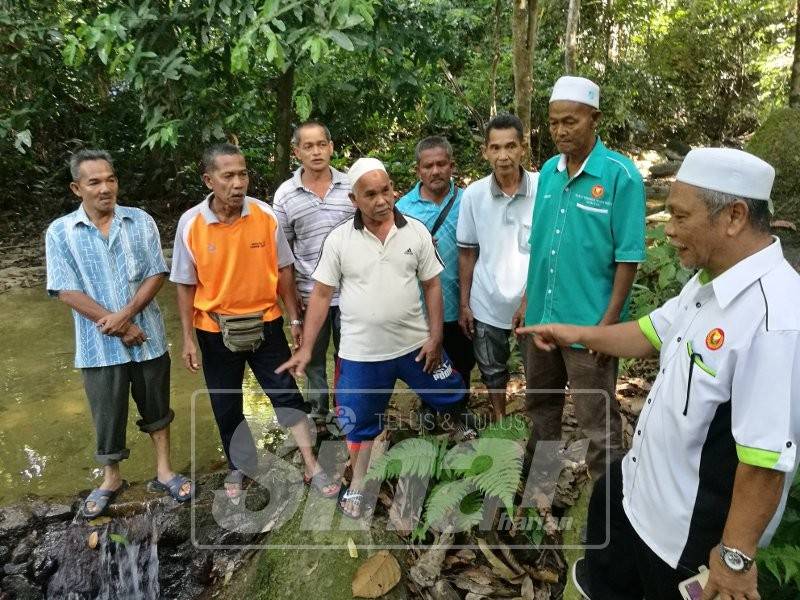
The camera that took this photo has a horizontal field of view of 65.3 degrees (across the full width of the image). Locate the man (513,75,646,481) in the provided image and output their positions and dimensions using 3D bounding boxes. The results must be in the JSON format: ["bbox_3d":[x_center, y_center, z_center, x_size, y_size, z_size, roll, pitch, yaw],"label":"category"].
[{"bbox_3d":[0.778,-0.070,2.704,0.550,1.720,0.380,8,14,35],"label":"man"}]

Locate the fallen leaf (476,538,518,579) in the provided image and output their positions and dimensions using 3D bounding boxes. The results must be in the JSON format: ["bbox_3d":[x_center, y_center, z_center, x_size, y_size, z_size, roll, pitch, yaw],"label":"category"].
[{"bbox_3d":[0.359,0.956,2.300,0.070,0.050,0.220,-8,13,-34],"label":"fallen leaf"}]

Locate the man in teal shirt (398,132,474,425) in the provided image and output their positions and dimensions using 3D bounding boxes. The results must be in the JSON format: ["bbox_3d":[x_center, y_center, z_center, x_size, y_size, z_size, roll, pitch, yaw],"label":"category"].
[{"bbox_3d":[0.195,-0.057,3.428,0.500,1.620,0.360,0,11,-2],"label":"man in teal shirt"}]

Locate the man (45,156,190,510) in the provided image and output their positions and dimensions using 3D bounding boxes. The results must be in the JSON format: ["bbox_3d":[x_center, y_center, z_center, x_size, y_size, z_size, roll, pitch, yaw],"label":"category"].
[{"bbox_3d":[-1.287,0.156,2.864,0.550,1.630,0.420,-7,13,-33],"label":"man"}]

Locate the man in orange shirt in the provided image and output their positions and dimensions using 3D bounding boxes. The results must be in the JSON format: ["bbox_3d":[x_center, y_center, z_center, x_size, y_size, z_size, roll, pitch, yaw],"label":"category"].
[{"bbox_3d":[-0.682,0.106,2.924,0.680,1.630,0.500,-4,12,-18],"label":"man in orange shirt"}]

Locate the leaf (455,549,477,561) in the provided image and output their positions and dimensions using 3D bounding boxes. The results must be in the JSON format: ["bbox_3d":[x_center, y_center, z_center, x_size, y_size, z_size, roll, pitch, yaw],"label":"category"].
[{"bbox_3d":[0.247,0.960,2.350,0.085,0.025,0.055,0,11,0],"label":"leaf"}]

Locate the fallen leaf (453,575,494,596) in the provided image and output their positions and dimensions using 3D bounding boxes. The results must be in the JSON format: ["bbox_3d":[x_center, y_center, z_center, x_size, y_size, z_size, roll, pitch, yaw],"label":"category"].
[{"bbox_3d":[0.279,1.075,2.350,0.165,0.030,0.085,7,16,26],"label":"fallen leaf"}]

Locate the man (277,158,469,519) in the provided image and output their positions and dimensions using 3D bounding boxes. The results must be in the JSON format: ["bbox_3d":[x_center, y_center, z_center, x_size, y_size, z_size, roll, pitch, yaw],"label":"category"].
[{"bbox_3d":[-0.120,0.153,2.830,0.820,1.560,0.580,-1,11,-5],"label":"man"}]

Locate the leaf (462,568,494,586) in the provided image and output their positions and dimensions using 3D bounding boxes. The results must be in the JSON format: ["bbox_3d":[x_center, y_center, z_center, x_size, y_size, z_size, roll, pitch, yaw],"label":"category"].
[{"bbox_3d":[0.299,1.050,2.360,0.128,0.027,0.075,7,16,26],"label":"leaf"}]

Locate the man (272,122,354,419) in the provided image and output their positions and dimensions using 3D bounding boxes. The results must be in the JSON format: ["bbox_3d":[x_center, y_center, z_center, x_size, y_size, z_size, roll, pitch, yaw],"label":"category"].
[{"bbox_3d":[-0.486,-0.149,3.509,0.520,1.650,0.360,-3,11,-15],"label":"man"}]

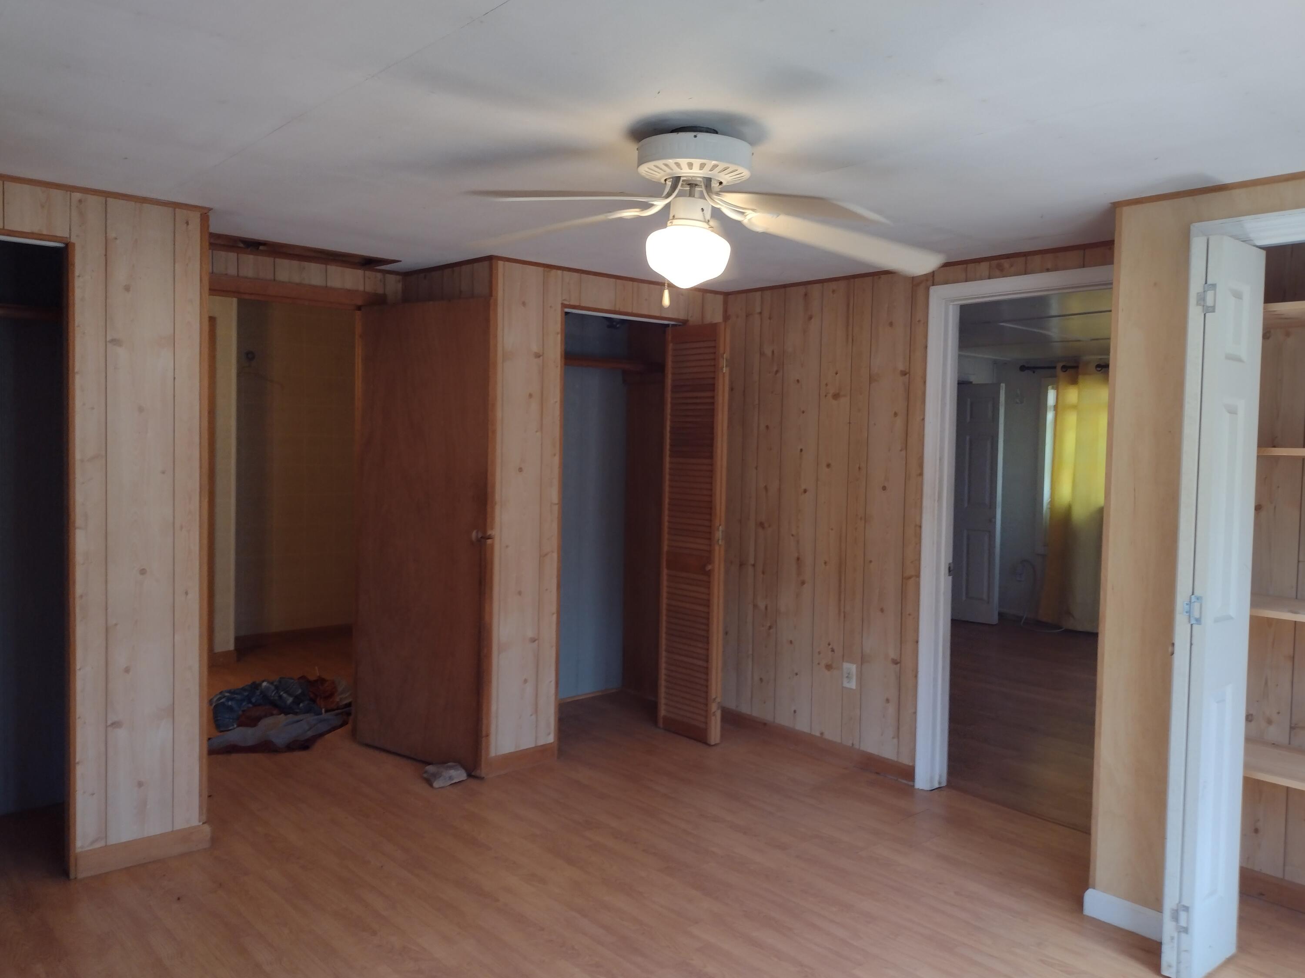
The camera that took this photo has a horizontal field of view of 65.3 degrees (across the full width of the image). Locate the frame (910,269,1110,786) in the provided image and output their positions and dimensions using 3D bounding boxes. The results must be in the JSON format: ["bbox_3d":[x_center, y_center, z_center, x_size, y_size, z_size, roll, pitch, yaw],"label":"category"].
[{"bbox_3d":[1.492,0.234,3.989,0.130,2.128,0.950,-1,3,-41],"label":"frame"}]

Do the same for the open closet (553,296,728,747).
[{"bbox_3d":[-0.241,0.195,4.992,0.825,2.055,0.786,-1,3,-41],"label":"open closet"}]

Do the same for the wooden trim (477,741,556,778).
[{"bbox_3d":[-0.584,1.193,4.499,0.400,0.087,0.022,-1,3,-41],"label":"wooden trim"}]

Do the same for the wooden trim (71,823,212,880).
[{"bbox_3d":[-1.711,1.214,3.429,0.425,0.087,0.022,-1,3,-41],"label":"wooden trim"}]

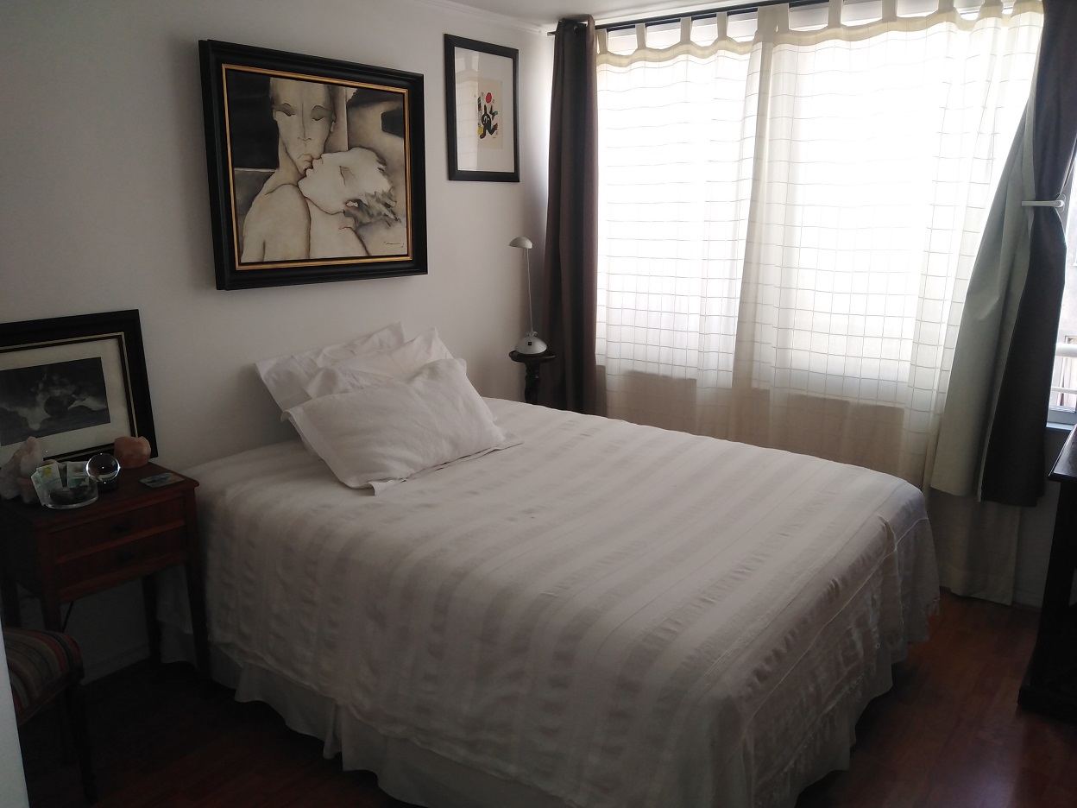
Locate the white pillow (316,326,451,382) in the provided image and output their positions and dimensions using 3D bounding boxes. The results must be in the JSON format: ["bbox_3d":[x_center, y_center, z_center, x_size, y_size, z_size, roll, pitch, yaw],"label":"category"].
[{"bbox_3d":[-0.545,-0.025,2.872,0.680,0.430,0.150,-15,-18,-46],"label":"white pillow"}]

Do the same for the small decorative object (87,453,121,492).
[{"bbox_3d":[-1.219,0.190,2.268,0.095,0.106,0.095,13,19,37],"label":"small decorative object"}]

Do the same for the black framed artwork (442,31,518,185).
[{"bbox_3d":[-0.236,-1.255,3.499,0.025,0.567,0.458,13,19,37],"label":"black framed artwork"}]

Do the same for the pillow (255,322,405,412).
[{"bbox_3d":[-0.642,-0.047,2.988,0.680,0.450,0.150,-17,-20,-49],"label":"pillow"}]

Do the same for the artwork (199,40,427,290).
[{"bbox_3d":[-0.756,-0.831,2.928,0.060,0.769,0.899,13,19,37],"label":"artwork"}]

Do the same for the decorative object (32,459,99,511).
[{"bbox_3d":[-1.288,0.207,2.193,0.140,0.109,0.168,13,19,37],"label":"decorative object"}]

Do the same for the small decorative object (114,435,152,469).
[{"bbox_3d":[-1.246,0.141,2.487,0.104,0.086,0.113,13,19,37],"label":"small decorative object"}]

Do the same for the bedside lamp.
[{"bbox_3d":[-0.043,-0.506,3.733,0.180,0.531,0.150,-7,16,-28],"label":"bedside lamp"}]

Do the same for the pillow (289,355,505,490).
[{"bbox_3d":[-0.461,0.057,2.755,0.680,0.390,0.160,-13,-20,-42],"label":"pillow"}]

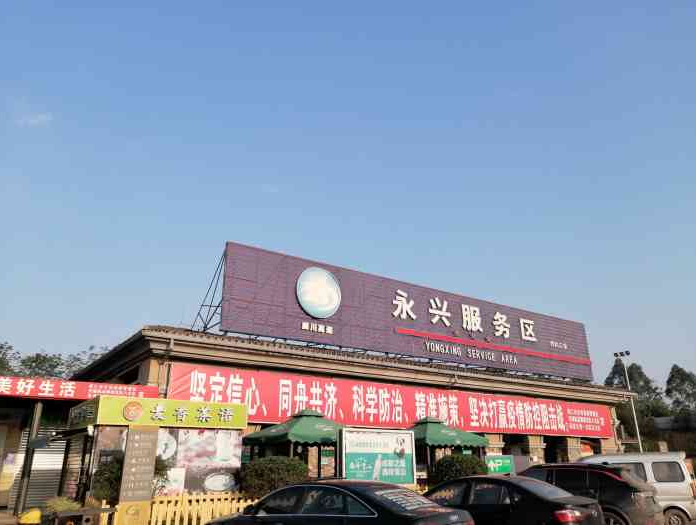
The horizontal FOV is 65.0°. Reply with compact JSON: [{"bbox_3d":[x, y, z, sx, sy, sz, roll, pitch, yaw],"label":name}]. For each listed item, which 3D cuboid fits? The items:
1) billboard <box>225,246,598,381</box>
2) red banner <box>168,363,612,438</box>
[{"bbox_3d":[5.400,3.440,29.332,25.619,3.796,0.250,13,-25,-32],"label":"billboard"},{"bbox_3d":[5.169,7.413,27.209,28.240,1.980,0.150,13,-25,-32],"label":"red banner"}]

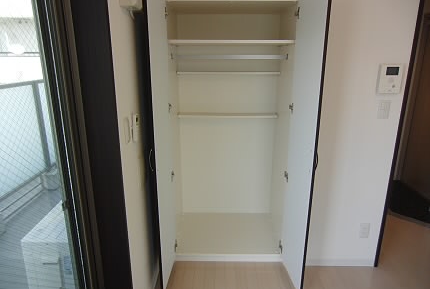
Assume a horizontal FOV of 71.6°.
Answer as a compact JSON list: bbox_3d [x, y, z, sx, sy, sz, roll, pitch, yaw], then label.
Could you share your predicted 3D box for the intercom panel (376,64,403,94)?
[{"bbox_3d":[1.078,-0.406,1.843,0.132,0.182,0.030,0,16,0],"label":"intercom panel"}]

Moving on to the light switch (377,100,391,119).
[{"bbox_3d":[1.078,-0.221,1.904,0.070,0.120,0.012,0,16,0],"label":"light switch"}]

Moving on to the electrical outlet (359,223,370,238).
[{"bbox_3d":[1.070,0.616,2.138,0.070,0.120,0.011,0,16,0],"label":"electrical outlet"}]

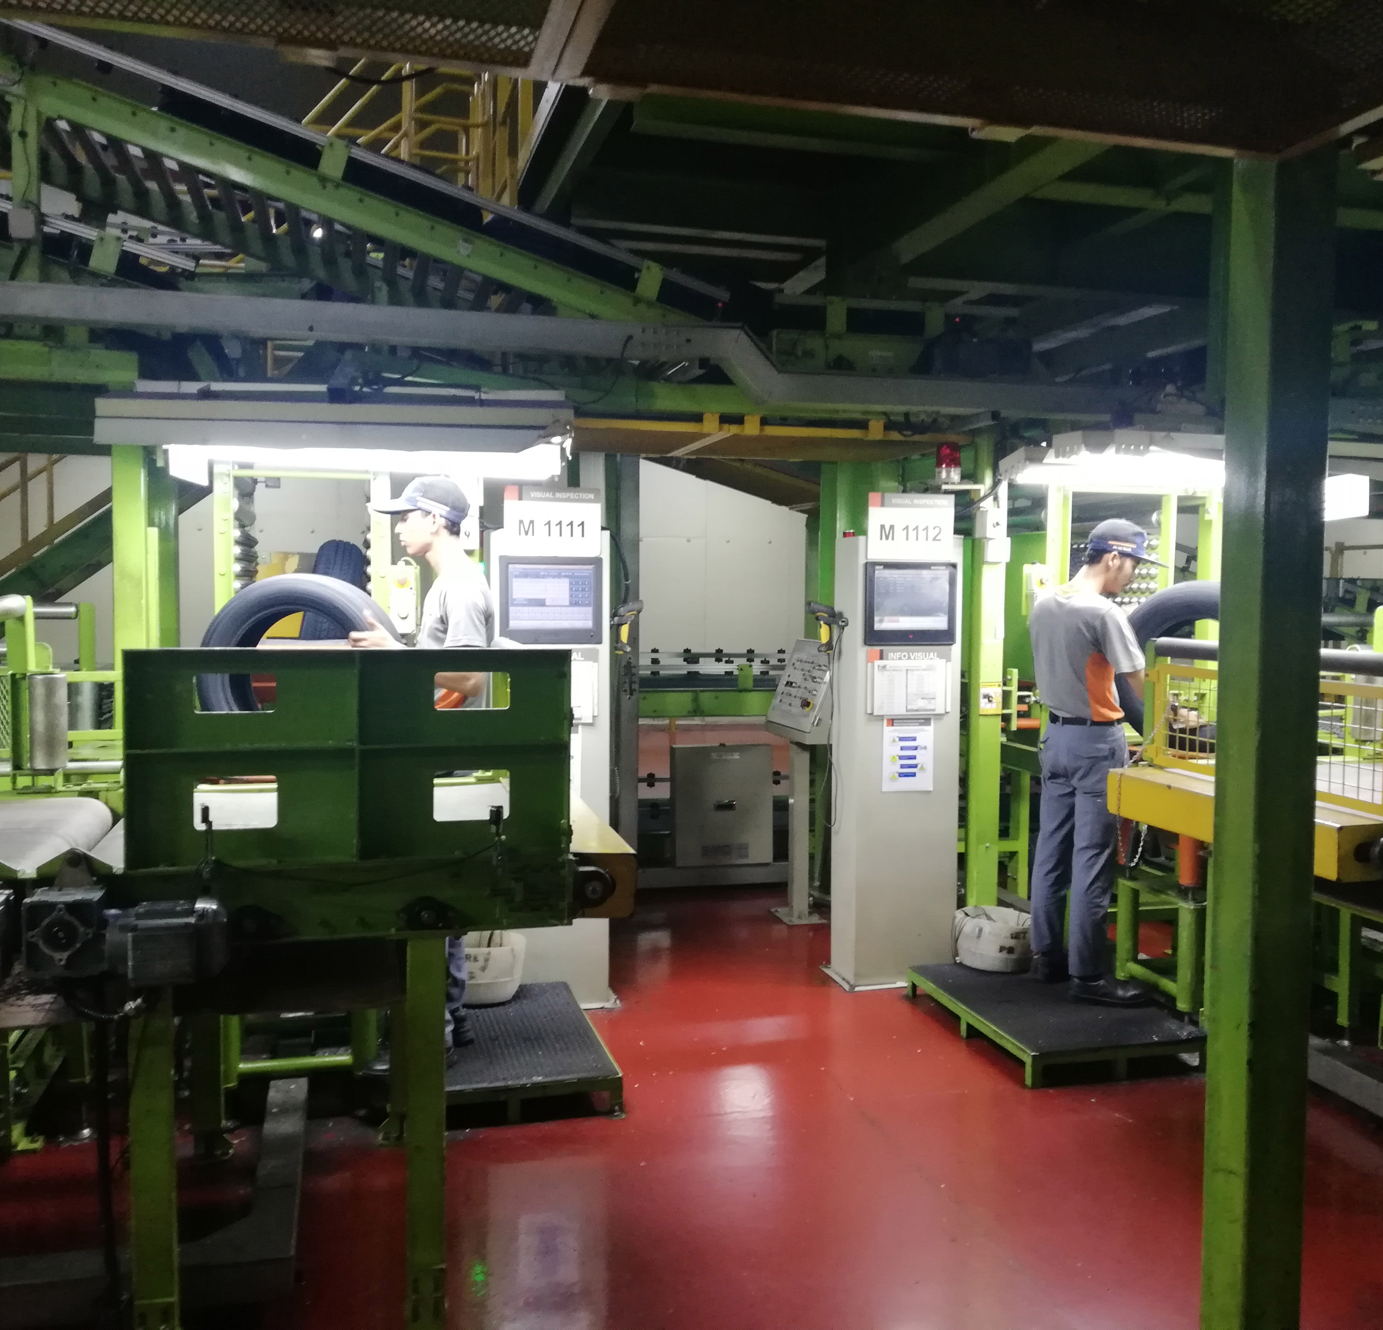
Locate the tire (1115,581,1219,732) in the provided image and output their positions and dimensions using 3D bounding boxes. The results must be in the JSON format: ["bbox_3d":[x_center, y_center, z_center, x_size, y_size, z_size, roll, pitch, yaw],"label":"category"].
[{"bbox_3d":[1.811,0.017,4.920,0.635,0.635,0.210,2,4,18],"label":"tire"}]

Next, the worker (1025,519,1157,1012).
[{"bbox_3d":[1.466,0.340,5.005,0.450,1.720,0.470,-1,4,-22],"label":"worker"}]

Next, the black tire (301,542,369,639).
[{"bbox_3d":[-1.414,-0.165,5.400,0.210,0.650,0.650,9,2,-14],"label":"black tire"}]

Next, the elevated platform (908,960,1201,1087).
[{"bbox_3d":[1.288,1.264,4.972,0.665,0.120,0.980,-1,4,-14],"label":"elevated platform"}]

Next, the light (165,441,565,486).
[{"bbox_3d":[-0.959,-0.602,4.100,1.150,0.110,0.200,-1,4,-15],"label":"light"}]

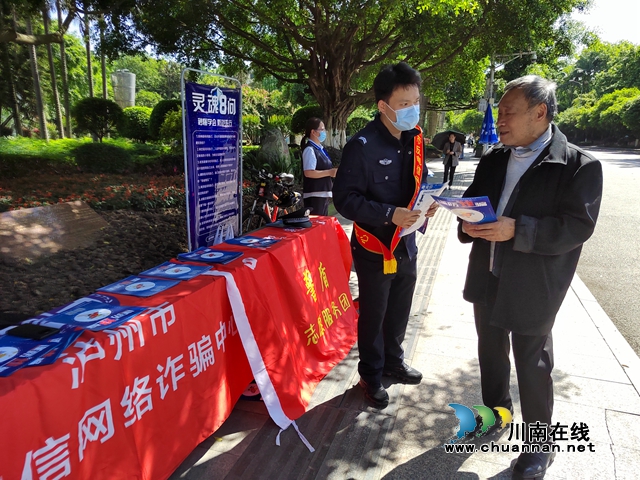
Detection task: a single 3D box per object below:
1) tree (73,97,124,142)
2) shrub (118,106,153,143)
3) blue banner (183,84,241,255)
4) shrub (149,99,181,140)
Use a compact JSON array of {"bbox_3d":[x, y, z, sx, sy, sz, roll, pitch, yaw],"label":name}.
[{"bbox_3d":[-8.856,-4.838,17.000,2.050,1.800,2.000,-6,16,-24],"label":"tree"},{"bbox_3d":[-7.768,-4.889,18.000,1.500,1.500,1.500,-6,16,-24],"label":"shrub"},{"bbox_3d":[-1.101,-0.684,4.433,0.060,1.860,0.800,8,16,26],"label":"blue banner"},{"bbox_3d":[-6.097,-4.818,17.000,1.600,1.680,1.600,-6,16,-24],"label":"shrub"}]

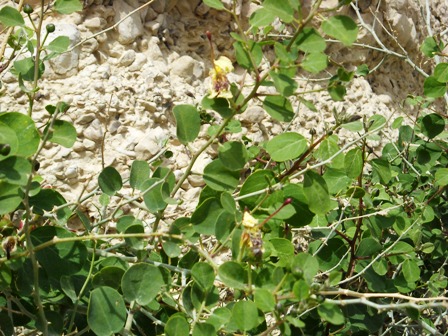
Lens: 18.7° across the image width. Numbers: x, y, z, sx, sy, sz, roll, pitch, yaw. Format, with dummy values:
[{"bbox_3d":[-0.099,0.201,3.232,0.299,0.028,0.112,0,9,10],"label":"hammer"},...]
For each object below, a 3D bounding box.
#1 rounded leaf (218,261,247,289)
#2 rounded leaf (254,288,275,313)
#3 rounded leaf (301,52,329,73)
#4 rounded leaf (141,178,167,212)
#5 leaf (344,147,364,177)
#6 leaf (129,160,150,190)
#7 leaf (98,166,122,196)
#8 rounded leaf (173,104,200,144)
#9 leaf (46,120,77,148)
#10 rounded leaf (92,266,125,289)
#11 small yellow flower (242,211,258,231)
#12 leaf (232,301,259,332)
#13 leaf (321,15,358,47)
[{"bbox_3d":[0.009,0.108,1.380,0.029,0.029,0.012,0,-25,0],"label":"rounded leaf"},{"bbox_3d":[0.038,0.125,1.280,0.021,0.028,0.008,-41,-11,-18],"label":"rounded leaf"},{"bbox_3d":[0.095,-0.110,1.420,0.028,0.023,0.011,0,-25,0],"label":"rounded leaf"},{"bbox_3d":[-0.067,0.026,1.300,0.025,0.034,0.008,-7,-12,4],"label":"rounded leaf"},{"bbox_3d":[0.135,-0.006,1.420,0.022,0.033,0.011,0,-15,15],"label":"leaf"},{"bbox_3d":[-0.081,0.007,1.310,0.021,0.030,0.008,6,-10,19],"label":"leaf"},{"bbox_3d":[-0.118,0.014,1.410,0.025,0.032,0.010,0,-15,0],"label":"leaf"},{"bbox_3d":[-0.035,-0.042,1.300,0.026,0.040,0.008,0,-12,9],"label":"rounded leaf"},{"bbox_3d":[-0.154,-0.032,1.290,0.030,0.029,0.008,6,-18,-7],"label":"leaf"},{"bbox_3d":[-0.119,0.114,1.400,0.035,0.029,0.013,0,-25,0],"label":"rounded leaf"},{"bbox_3d":[0.027,0.053,1.380,0.016,0.020,0.014,0,10,0],"label":"small yellow flower"},{"bbox_3d":[0.019,0.137,1.260,0.025,0.030,0.008,0,-18,0],"label":"leaf"},{"bbox_3d":[0.114,-0.135,1.330,0.037,0.030,0.008,40,-19,9],"label":"leaf"}]

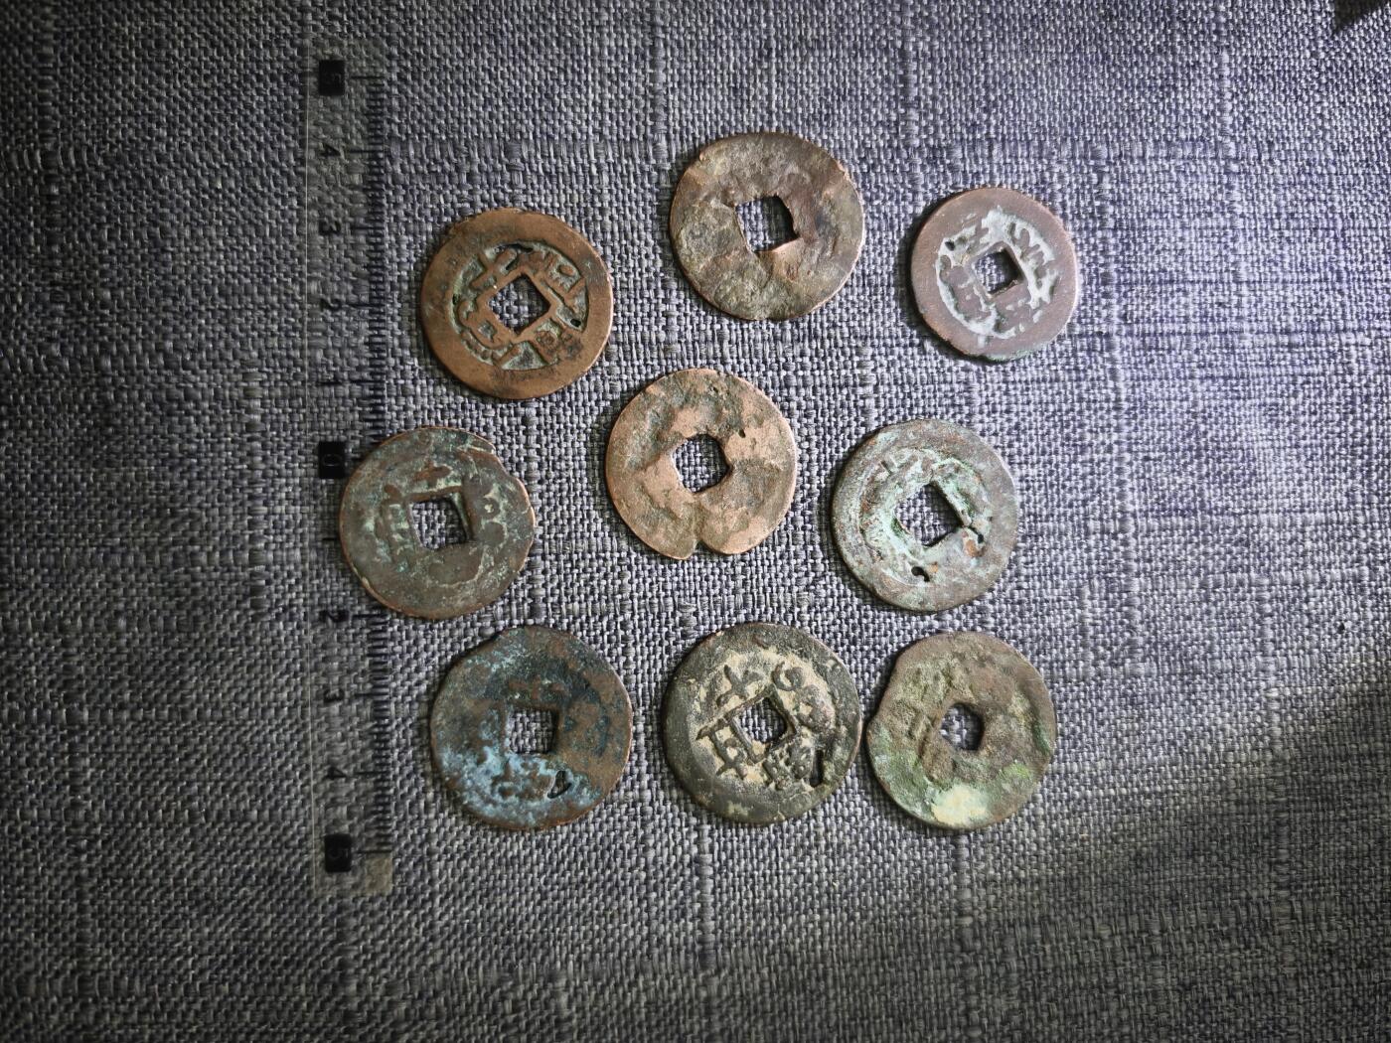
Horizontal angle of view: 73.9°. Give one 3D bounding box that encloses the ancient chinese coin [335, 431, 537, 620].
[{"bbox_3d":[-0.033,0.000,0.119,0.025,0.002,0.025,0,88,-7],"label":"ancient chinese coin"}]

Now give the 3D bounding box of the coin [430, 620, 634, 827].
[{"bbox_3d":[-0.021,0.027,0.119,0.026,0.002,0.026,0,88,-7],"label":"coin"}]

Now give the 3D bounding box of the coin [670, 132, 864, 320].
[{"bbox_3d":[0.010,-0.040,0.125,0.026,0.002,0.026,0,88,-7],"label":"coin"}]

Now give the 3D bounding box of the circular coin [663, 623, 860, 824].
[{"bbox_3d":[0.009,0.027,0.123,0.027,0.002,0.027,0,88,-7],"label":"circular coin"}]

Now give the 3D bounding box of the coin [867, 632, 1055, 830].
[{"bbox_3d":[0.036,0.029,0.126,0.027,0.002,0.027,0,88,-7],"label":"coin"}]

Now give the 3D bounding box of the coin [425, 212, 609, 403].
[{"bbox_3d":[-0.023,-0.029,0.121,0.025,0.002,0.025,0,88,-7],"label":"coin"}]

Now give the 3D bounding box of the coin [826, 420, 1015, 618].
[{"bbox_3d":[0.032,-0.001,0.126,0.027,0.002,0.027,0,88,-7],"label":"coin"}]

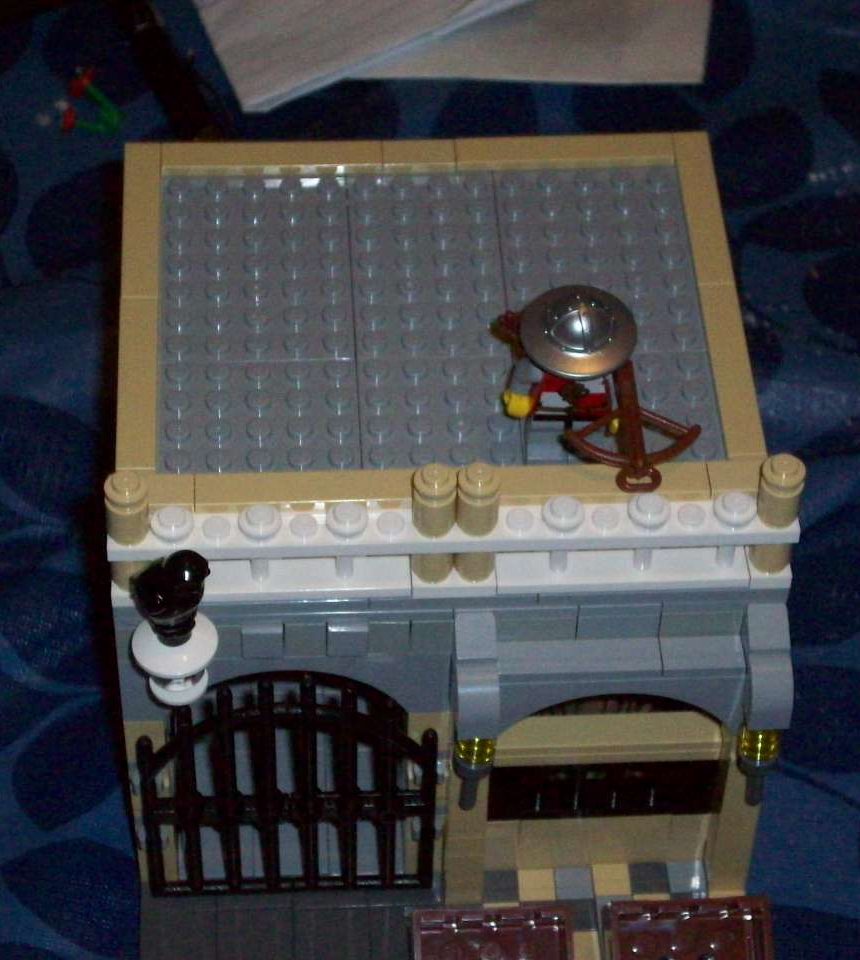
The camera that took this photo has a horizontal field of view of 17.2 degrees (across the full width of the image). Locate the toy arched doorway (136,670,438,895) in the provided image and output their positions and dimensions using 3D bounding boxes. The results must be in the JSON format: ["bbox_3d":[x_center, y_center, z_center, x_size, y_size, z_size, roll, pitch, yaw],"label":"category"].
[{"bbox_3d":[-0.029,0.062,0.575,0.059,0.075,0.004,-1,49,-3],"label":"toy arched doorway"}]

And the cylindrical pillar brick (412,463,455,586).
[{"bbox_3d":[0.001,0.008,0.528,0.008,0.027,0.008,1,49,-1],"label":"cylindrical pillar brick"}]

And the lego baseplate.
[{"bbox_3d":[0.000,-0.033,0.591,0.112,0.005,0.088,-1,49,-3],"label":"lego baseplate"}]

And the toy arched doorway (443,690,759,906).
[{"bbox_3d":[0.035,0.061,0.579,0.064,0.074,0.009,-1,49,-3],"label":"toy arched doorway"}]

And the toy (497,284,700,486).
[{"bbox_3d":[0.033,-0.014,0.547,0.038,0.042,0.032,-1,49,-3],"label":"toy"}]

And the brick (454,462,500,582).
[{"bbox_3d":[0.009,0.008,0.528,0.008,0.027,0.008,-1,49,-3],"label":"brick"}]

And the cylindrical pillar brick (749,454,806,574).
[{"bbox_3d":[0.065,0.006,0.531,0.008,0.027,0.008,1,49,-1],"label":"cylindrical pillar brick"}]

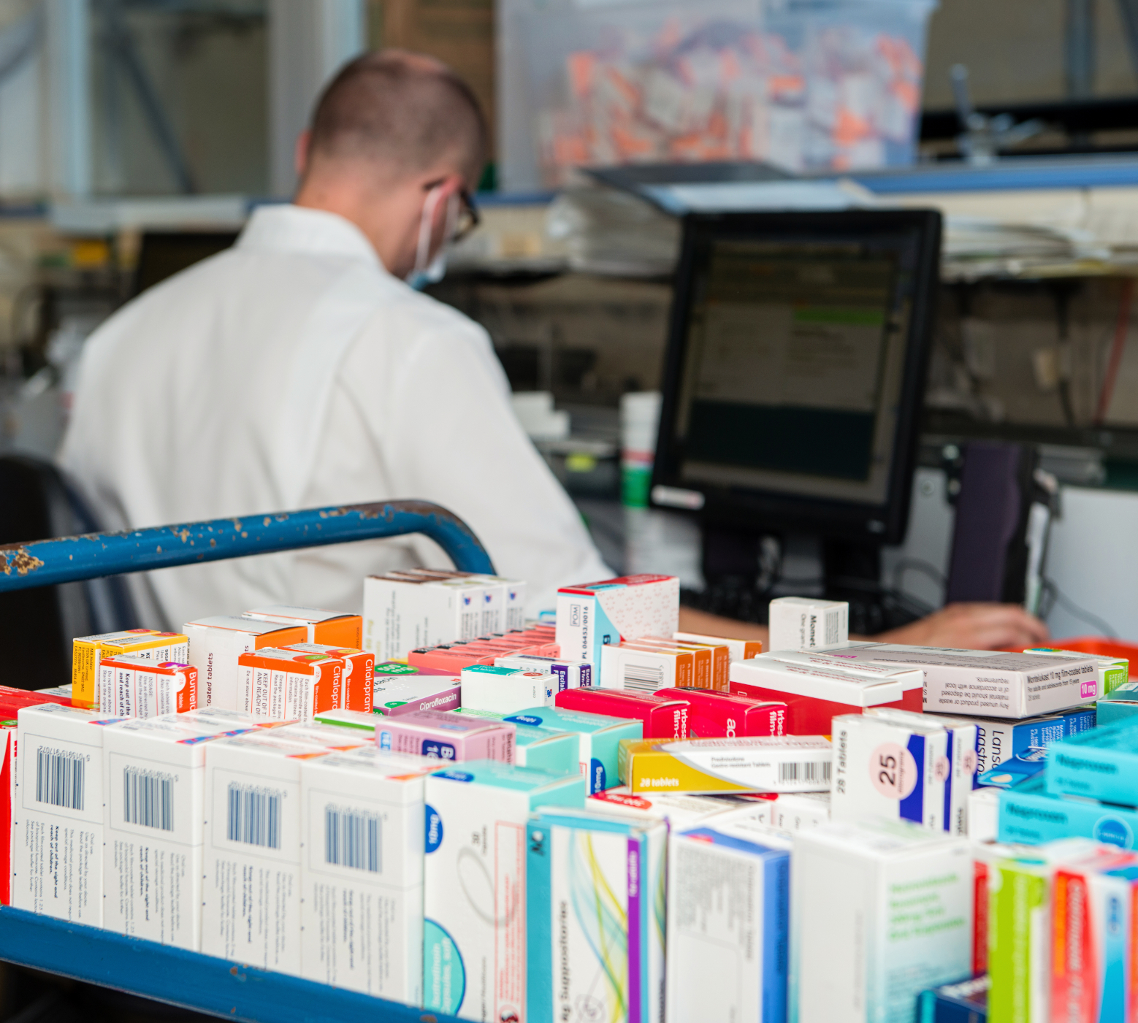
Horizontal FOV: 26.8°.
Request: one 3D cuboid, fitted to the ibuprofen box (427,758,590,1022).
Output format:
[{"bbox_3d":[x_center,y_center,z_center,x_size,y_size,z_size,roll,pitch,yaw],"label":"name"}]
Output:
[{"bbox_3d":[-0.028,0.164,1.000,0.050,0.106,0.044,5,7,30],"label":"ibuprofen box"}]

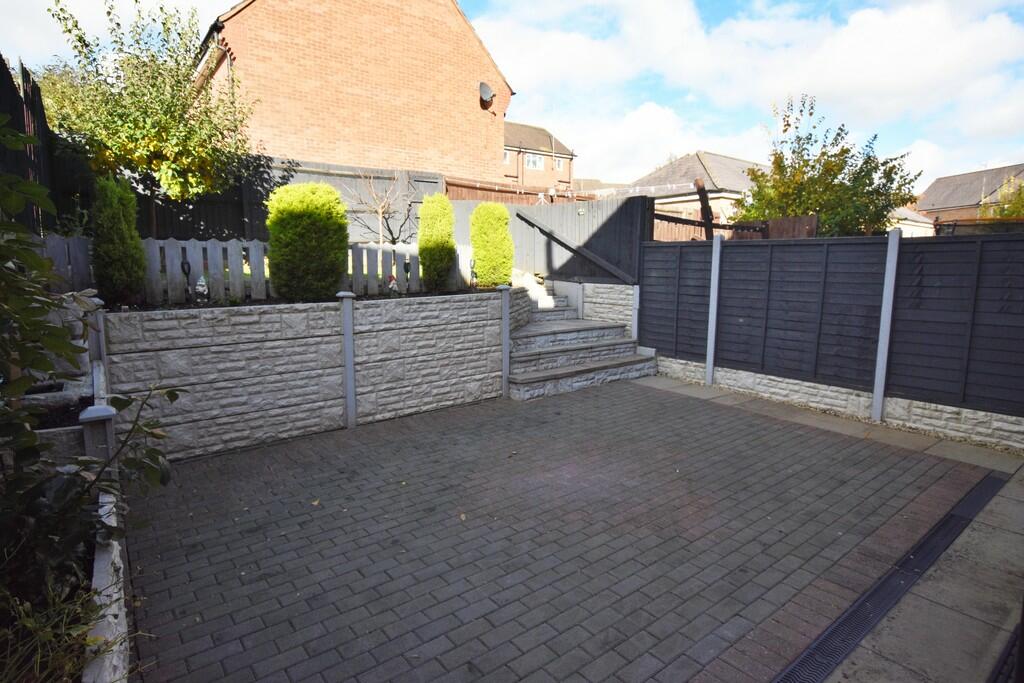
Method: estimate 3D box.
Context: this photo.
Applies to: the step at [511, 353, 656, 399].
[{"bbox_3d":[0.973,0.446,7.132,2.460,0.260,0.350,-6,10,-37],"label":"step"}]

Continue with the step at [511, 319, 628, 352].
[{"bbox_3d":[0.536,-0.107,7.635,2.100,0.205,1.050,-6,10,-36],"label":"step"}]

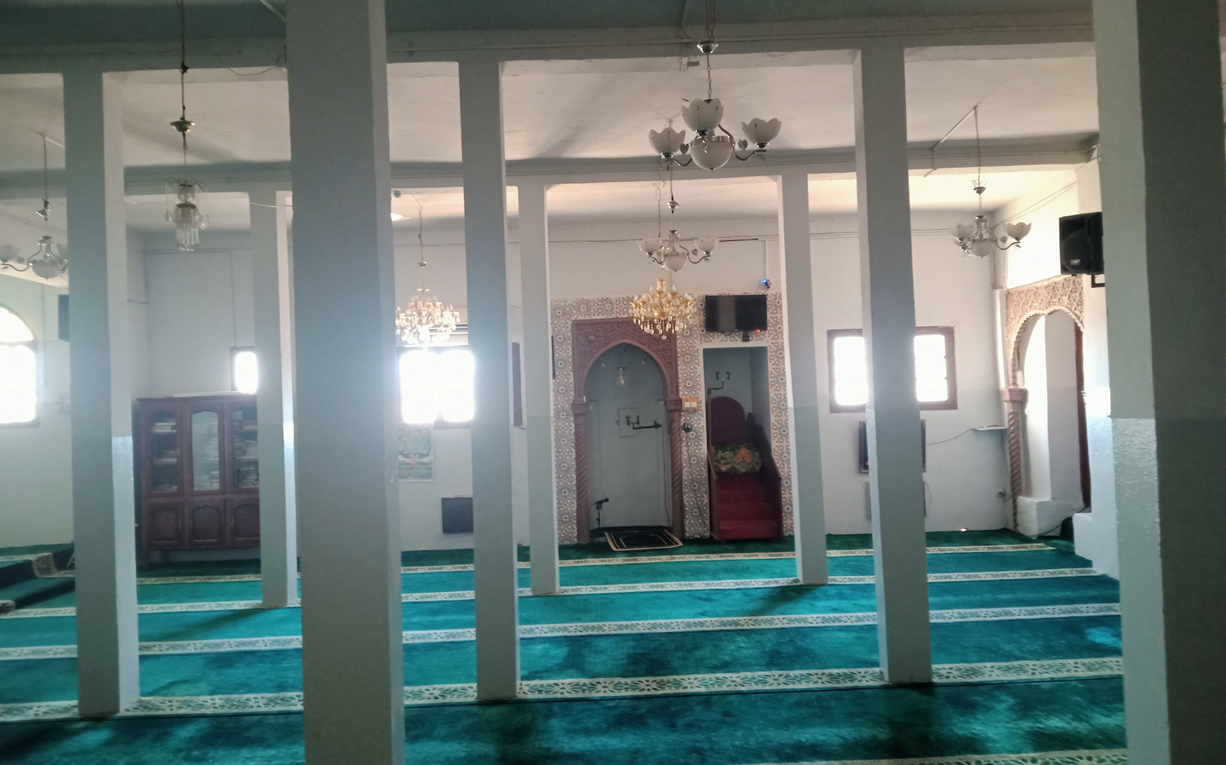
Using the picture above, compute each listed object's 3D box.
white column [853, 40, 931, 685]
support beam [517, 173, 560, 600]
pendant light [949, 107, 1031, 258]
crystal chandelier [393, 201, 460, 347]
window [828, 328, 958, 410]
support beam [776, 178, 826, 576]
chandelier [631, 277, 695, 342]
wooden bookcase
[{"bbox_3d":[1.487,-0.106,5.302,0.222,3.338,0.207,-2,-1,-1],"label":"white column"},{"bbox_3d":[-0.604,0.043,8.068,0.207,3.316,0.210,-2,-1,-1],"label":"support beam"},{"bbox_3d":[2.591,-1.377,6.854,0.537,1.028,0.537,-2,-1,-1],"label":"pendant light"},{"bbox_3d":[-1.822,-1.034,9.599,0.649,1.409,0.649,-2,-1,-1],"label":"crystal chandelier"},{"bbox_3d":[3.067,-0.136,10.914,1.404,0.910,0.105,-2,-1,-1],"label":"window"},{"bbox_3d":[1.552,-0.035,8.101,0.207,3.316,0.207,-2,-1,-1],"label":"support beam"},{"bbox_3d":[0.497,-0.716,9.628,0.612,0.603,0.612,-2,-1,-1],"label":"chandelier"},{"bbox_3d":[-4.179,1.012,10.402,1.348,1.728,0.450,-2,-1,-1],"label":"wooden bookcase"}]

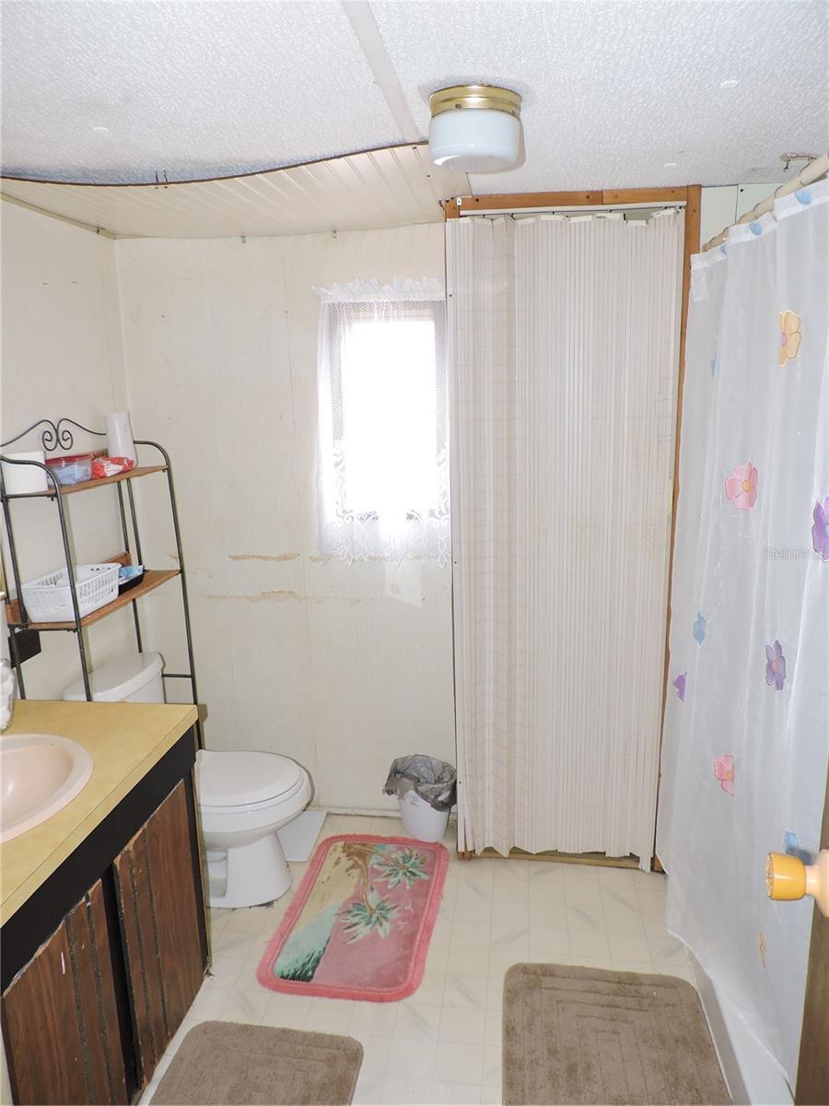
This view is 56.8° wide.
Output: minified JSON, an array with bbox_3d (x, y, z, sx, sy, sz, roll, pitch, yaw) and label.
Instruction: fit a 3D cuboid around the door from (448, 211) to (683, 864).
[{"bbox_3d":[0.457,0.045,2.421,0.664,2.075,0.060,0,12,9],"label":"door"}]

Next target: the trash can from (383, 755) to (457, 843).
[{"bbox_3d":[0.029,0.902,2.800,0.249,0.279,0.244,-2,12,0],"label":"trash can"}]

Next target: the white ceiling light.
[{"bbox_3d":[0.118,-0.806,1.470,0.180,0.118,0.180,0,12,8],"label":"white ceiling light"}]

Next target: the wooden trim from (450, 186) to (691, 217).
[{"bbox_3d":[0.434,-1.003,2.192,0.668,0.050,0.035,0,12,9],"label":"wooden trim"}]

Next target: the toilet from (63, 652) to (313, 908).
[{"bbox_3d":[-0.667,0.753,2.476,0.708,0.746,0.404,0,12,8],"label":"toilet"}]

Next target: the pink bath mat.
[{"bbox_3d":[-0.164,1.120,2.444,0.484,0.016,0.773,0,12,8],"label":"pink bath mat"}]

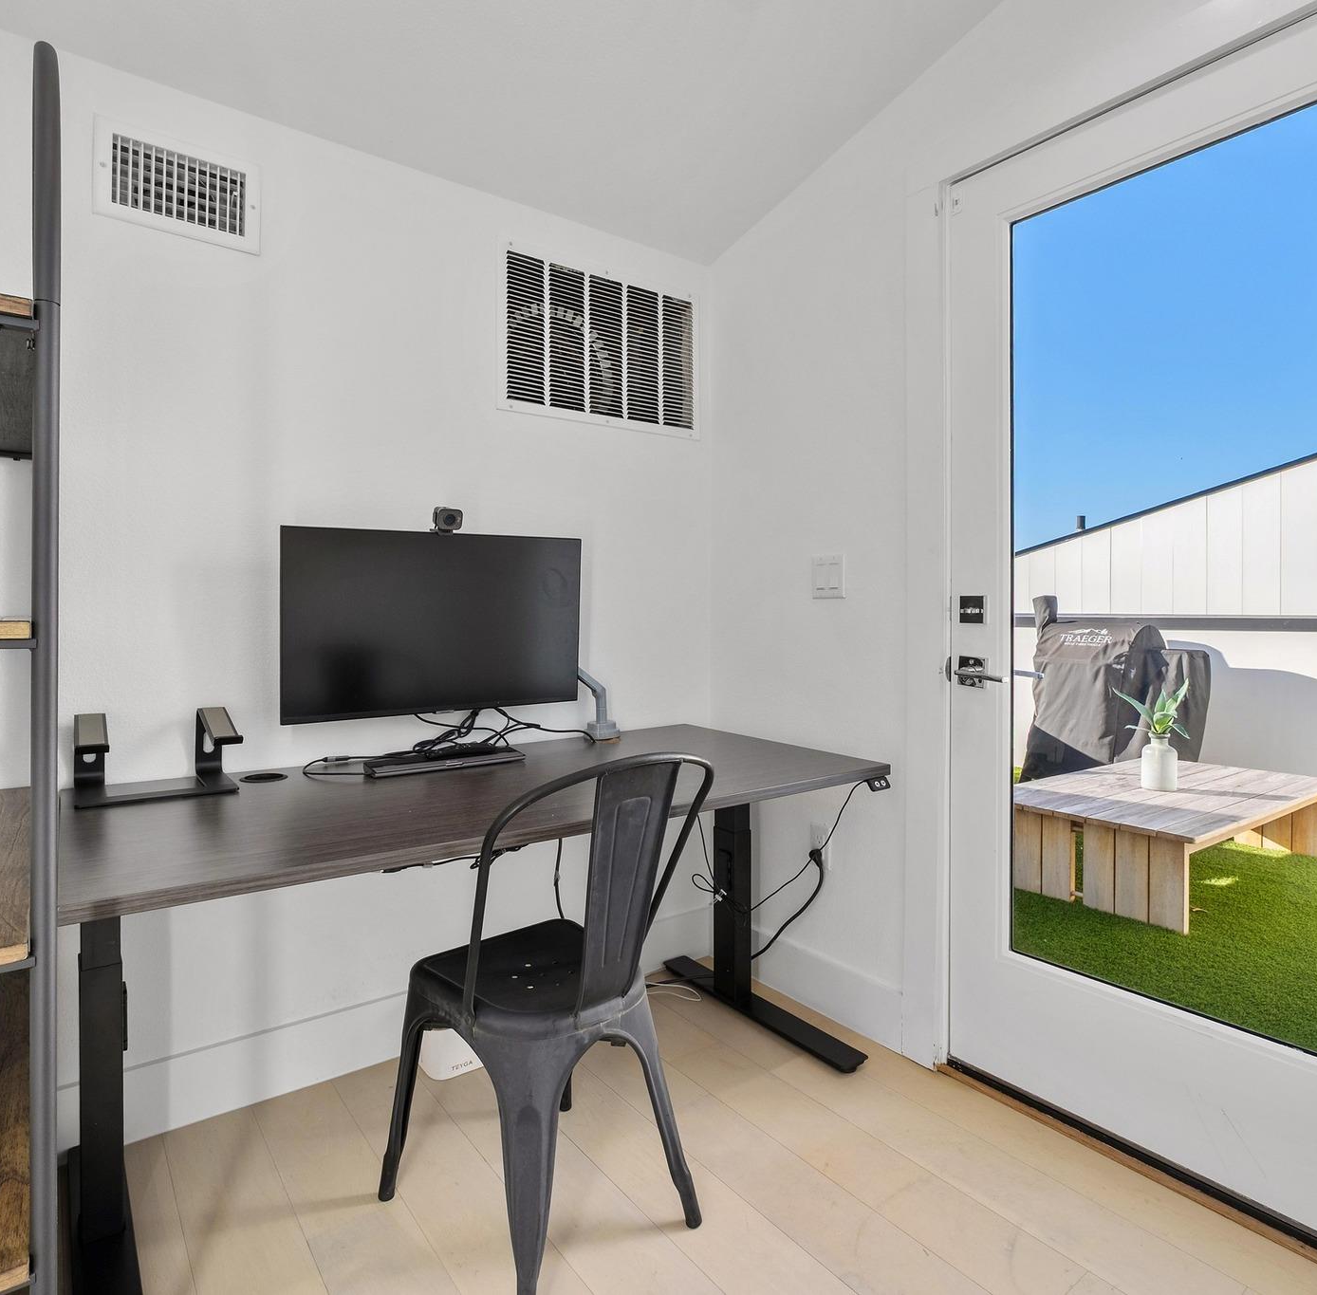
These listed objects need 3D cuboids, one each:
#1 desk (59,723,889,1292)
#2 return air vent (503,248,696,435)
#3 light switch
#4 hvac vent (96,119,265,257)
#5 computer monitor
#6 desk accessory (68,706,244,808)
[{"bbox_3d":[-0.306,0.619,1.661,1.508,0.712,0.769,-1,2,-37],"label":"desk"},{"bbox_3d":[-0.137,-0.841,2.268,0.668,0.439,0.020,-1,2,-37],"label":"return air vent"},{"bbox_3d":[0.446,-0.186,2.129,0.010,0.116,0.116,-1,2,-37],"label":"light switch"},{"bbox_3d":[-0.968,-0.934,1.645,0.294,0.191,0.018,-1,2,-37],"label":"hvac vent"},{"bbox_3d":[-0.441,-0.050,1.660,0.616,0.362,0.050,-1,2,-34],"label":"computer monitor"},{"bbox_3d":[-0.949,0.193,1.530,0.263,0.156,0.206,-1,2,-37],"label":"desk accessory"}]

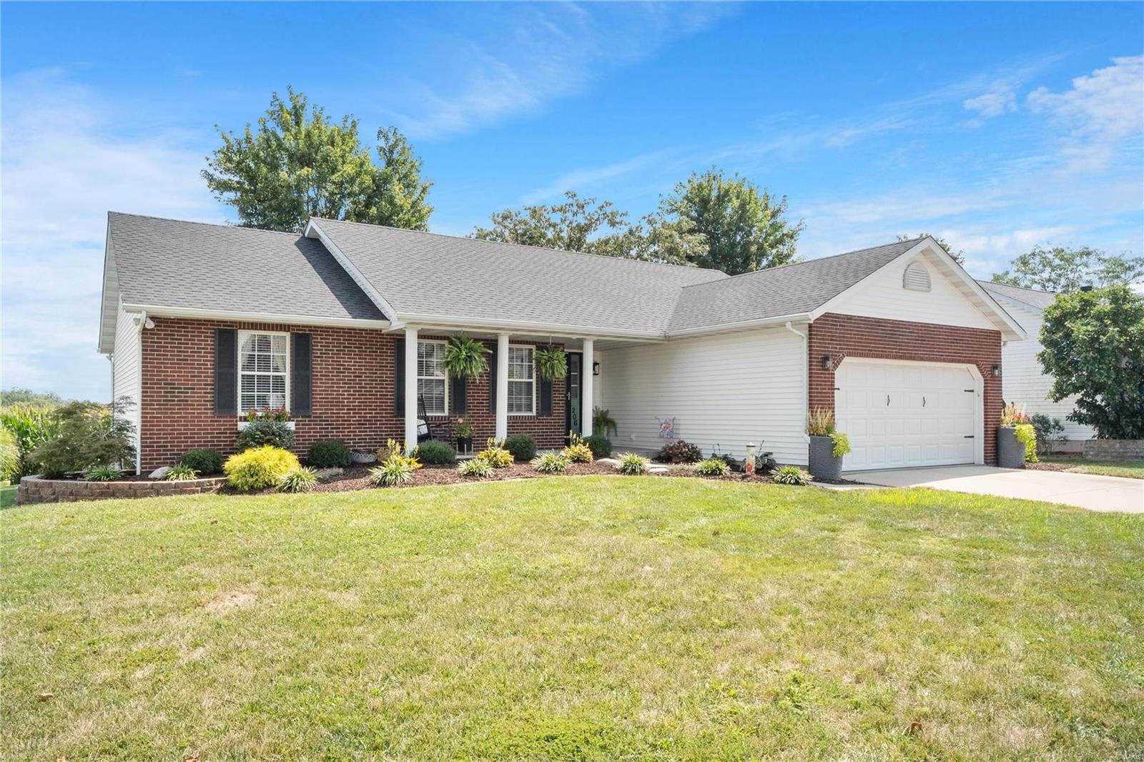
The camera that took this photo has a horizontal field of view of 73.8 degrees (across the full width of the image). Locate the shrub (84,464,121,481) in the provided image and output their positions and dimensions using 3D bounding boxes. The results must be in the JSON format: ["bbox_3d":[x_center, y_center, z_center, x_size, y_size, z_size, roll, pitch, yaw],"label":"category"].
[{"bbox_3d":[-6.838,1.334,11.095,0.480,0.248,0.460,2,-3,-32],"label":"shrub"}]

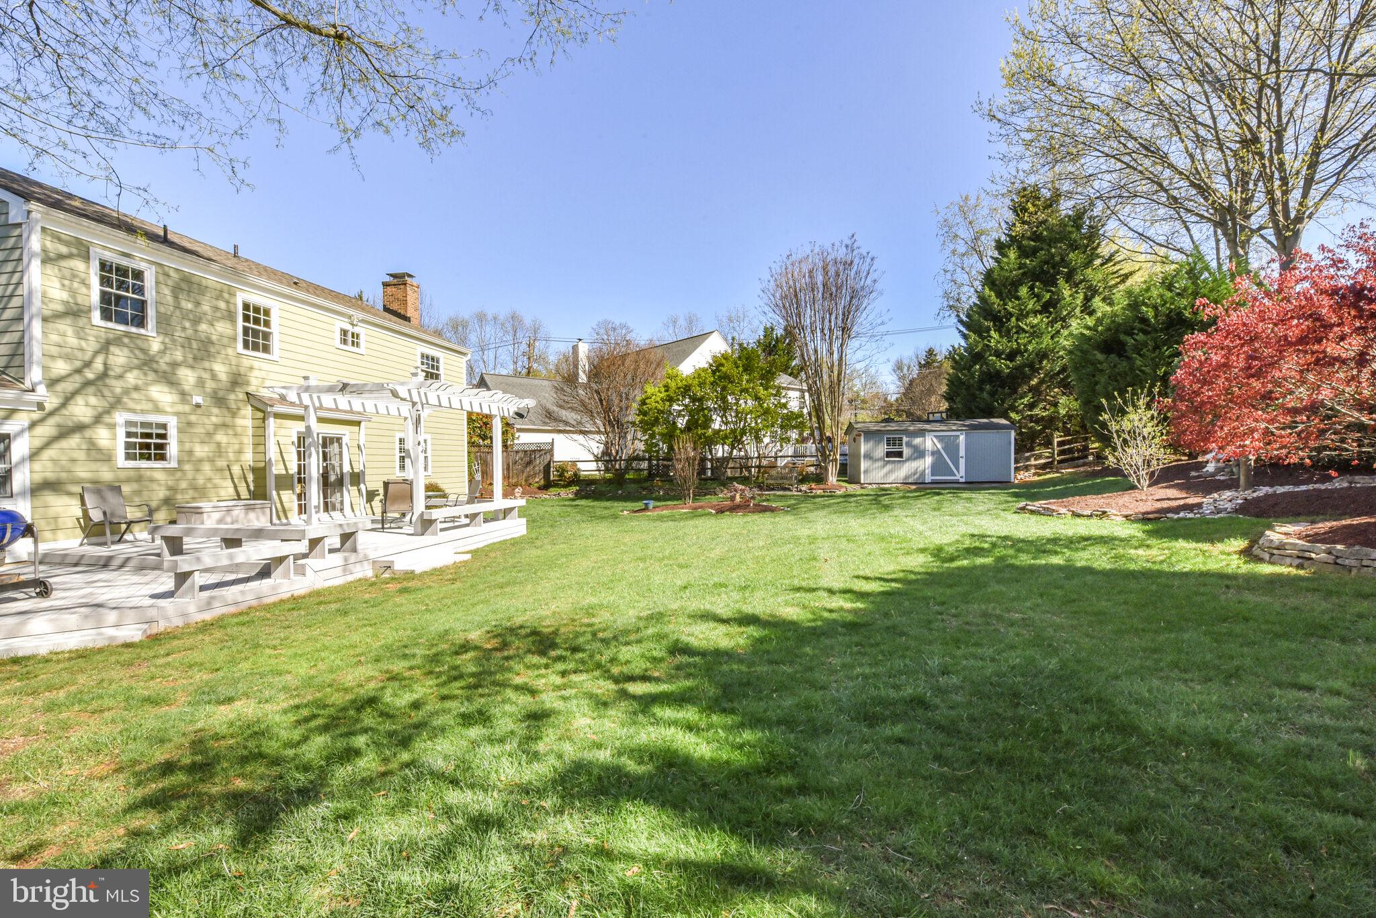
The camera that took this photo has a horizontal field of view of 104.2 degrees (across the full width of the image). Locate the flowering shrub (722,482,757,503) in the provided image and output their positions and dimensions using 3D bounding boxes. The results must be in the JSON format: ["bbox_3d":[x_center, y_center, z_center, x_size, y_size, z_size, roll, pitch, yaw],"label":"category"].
[{"bbox_3d":[1.562,1.021,16.394,1.090,0.690,1.090,-1,0,0],"label":"flowering shrub"}]

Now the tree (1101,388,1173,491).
[{"bbox_3d":[11.734,-0.506,14.003,1.640,2.670,1.640,-1,0,0],"label":"tree"}]

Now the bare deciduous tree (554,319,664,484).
[{"bbox_3d":[-3.451,-2.483,23.017,4.760,7.090,4.760,-1,0,0],"label":"bare deciduous tree"}]

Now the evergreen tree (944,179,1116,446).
[{"bbox_3d":[15.643,-6.151,24.539,6.940,12.650,6.940,-1,0,0],"label":"evergreen tree"}]

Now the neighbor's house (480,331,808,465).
[{"bbox_3d":[-3.051,-3.921,37.526,20.000,10.200,13.000,-1,0,-29],"label":"neighbor's house"}]

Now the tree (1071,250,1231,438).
[{"bbox_3d":[17.777,-4.056,20.525,5.430,7.820,5.430,-1,0,0],"label":"tree"}]

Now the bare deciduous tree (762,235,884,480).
[{"bbox_3d":[5.013,-3.736,20.024,4.620,9.280,4.620,-1,0,0],"label":"bare deciduous tree"}]

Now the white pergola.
[{"bbox_3d":[-5.592,-0.092,11.051,3.550,2.970,3.700,-1,0,14],"label":"white pergola"}]

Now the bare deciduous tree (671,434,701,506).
[{"bbox_3d":[-0.081,0.316,16.998,0.960,2.240,0.960,-1,0,0],"label":"bare deciduous tree"}]

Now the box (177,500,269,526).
[{"bbox_3d":[-8.966,1.148,10.394,0.680,0.570,1.250,-1,0,14],"label":"box"}]

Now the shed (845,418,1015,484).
[{"bbox_3d":[9.305,-0.277,20.975,5.700,2.380,2.700,-1,0,5],"label":"shed"}]

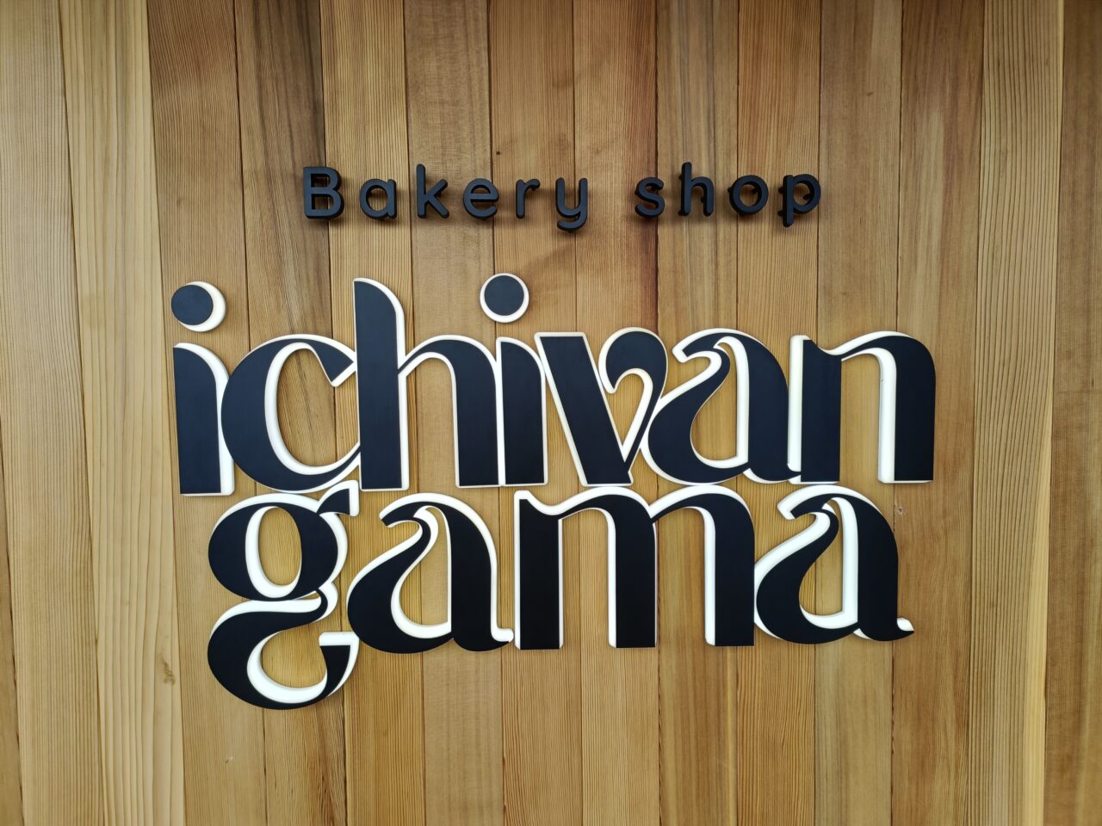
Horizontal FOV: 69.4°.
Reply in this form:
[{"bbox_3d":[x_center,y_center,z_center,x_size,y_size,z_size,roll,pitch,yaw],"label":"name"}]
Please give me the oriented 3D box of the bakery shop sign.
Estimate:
[{"bbox_3d":[0.013,0.039,1.033,0.971,0.680,0.040,-1,4,-2],"label":"bakery shop sign"}]

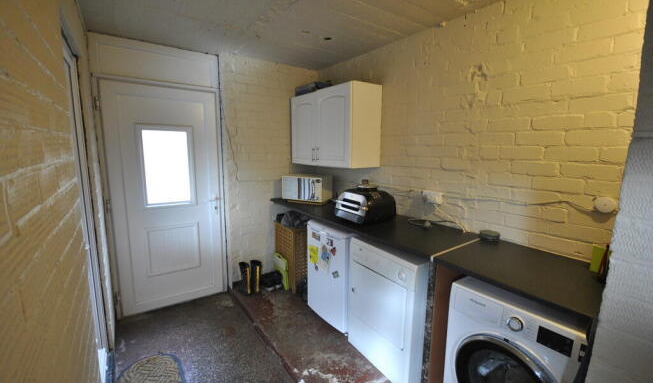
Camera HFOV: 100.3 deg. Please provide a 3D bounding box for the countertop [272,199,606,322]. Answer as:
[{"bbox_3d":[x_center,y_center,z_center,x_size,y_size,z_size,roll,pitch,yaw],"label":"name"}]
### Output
[{"bbox_3d":[0.410,0.249,2.116,0.617,0.038,2.669,-5,10,-35],"label":"countertop"}]

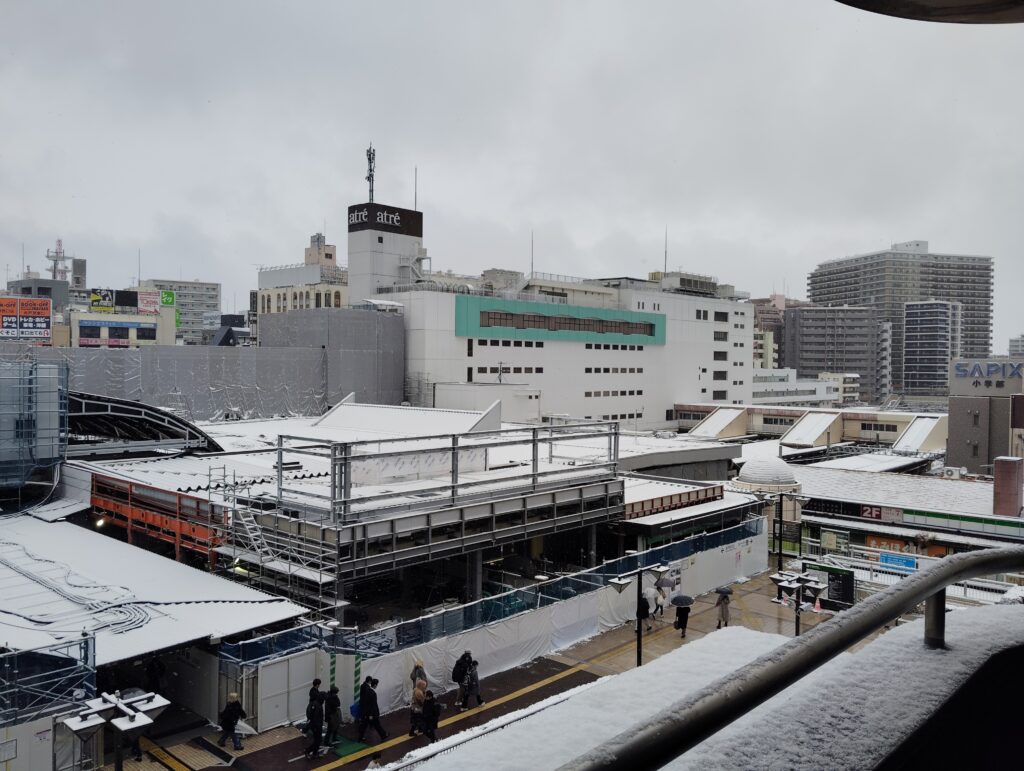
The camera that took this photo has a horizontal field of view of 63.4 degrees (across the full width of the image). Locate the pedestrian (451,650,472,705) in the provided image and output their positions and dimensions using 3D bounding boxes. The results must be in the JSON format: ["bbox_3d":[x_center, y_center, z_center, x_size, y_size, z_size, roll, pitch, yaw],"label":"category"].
[{"bbox_3d":[-1.666,9.698,27.500,0.550,1.800,0.450,2,2,41],"label":"pedestrian"}]

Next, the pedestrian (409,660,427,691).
[{"bbox_3d":[-3.004,9.726,26.713,0.500,1.750,0.450,2,2,41],"label":"pedestrian"}]

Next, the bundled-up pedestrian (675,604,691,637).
[{"bbox_3d":[6.561,8.770,31.669,0.500,1.600,0.450,2,2,37],"label":"bundled-up pedestrian"}]

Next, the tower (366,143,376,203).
[{"bbox_3d":[-19.896,-29.655,117.285,1.400,9.200,1.400,2,2,43],"label":"tower"}]

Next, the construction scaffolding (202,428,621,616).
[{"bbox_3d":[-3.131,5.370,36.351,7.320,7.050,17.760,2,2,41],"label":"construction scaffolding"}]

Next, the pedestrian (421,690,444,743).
[{"bbox_3d":[-2.400,9.885,24.798,0.500,1.530,0.450,2,2,41],"label":"pedestrian"}]

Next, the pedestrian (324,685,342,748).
[{"bbox_3d":[-4.786,8.883,22.384,0.440,1.620,0.500,-1,2,-40],"label":"pedestrian"}]

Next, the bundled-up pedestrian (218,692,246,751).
[{"bbox_3d":[-8.234,9.792,24.271,0.550,1.610,0.500,0,1,-15],"label":"bundled-up pedestrian"}]

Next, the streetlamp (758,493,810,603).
[{"bbox_3d":[13.093,7.838,40.339,2.450,5.290,2.450,2,2,41],"label":"streetlamp"}]

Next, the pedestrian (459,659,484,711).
[{"bbox_3d":[-1.227,9.820,27.311,0.500,1.580,0.550,2,2,41],"label":"pedestrian"}]

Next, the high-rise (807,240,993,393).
[{"bbox_3d":[174.531,-25.001,379.105,55.000,71.500,53.800,0,1,-16],"label":"high-rise"}]

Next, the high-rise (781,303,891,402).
[{"bbox_3d":[118.126,-9.763,305.717,34.500,37.500,15.000,1,1,10],"label":"high-rise"}]

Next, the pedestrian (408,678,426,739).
[{"bbox_3d":[-2.636,8.912,22.950,0.420,1.580,0.500,-1,2,-45],"label":"pedestrian"}]

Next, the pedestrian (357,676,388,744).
[{"bbox_3d":[-3.825,8.818,22.614,0.650,1.740,0.550,0,2,-37],"label":"pedestrian"}]

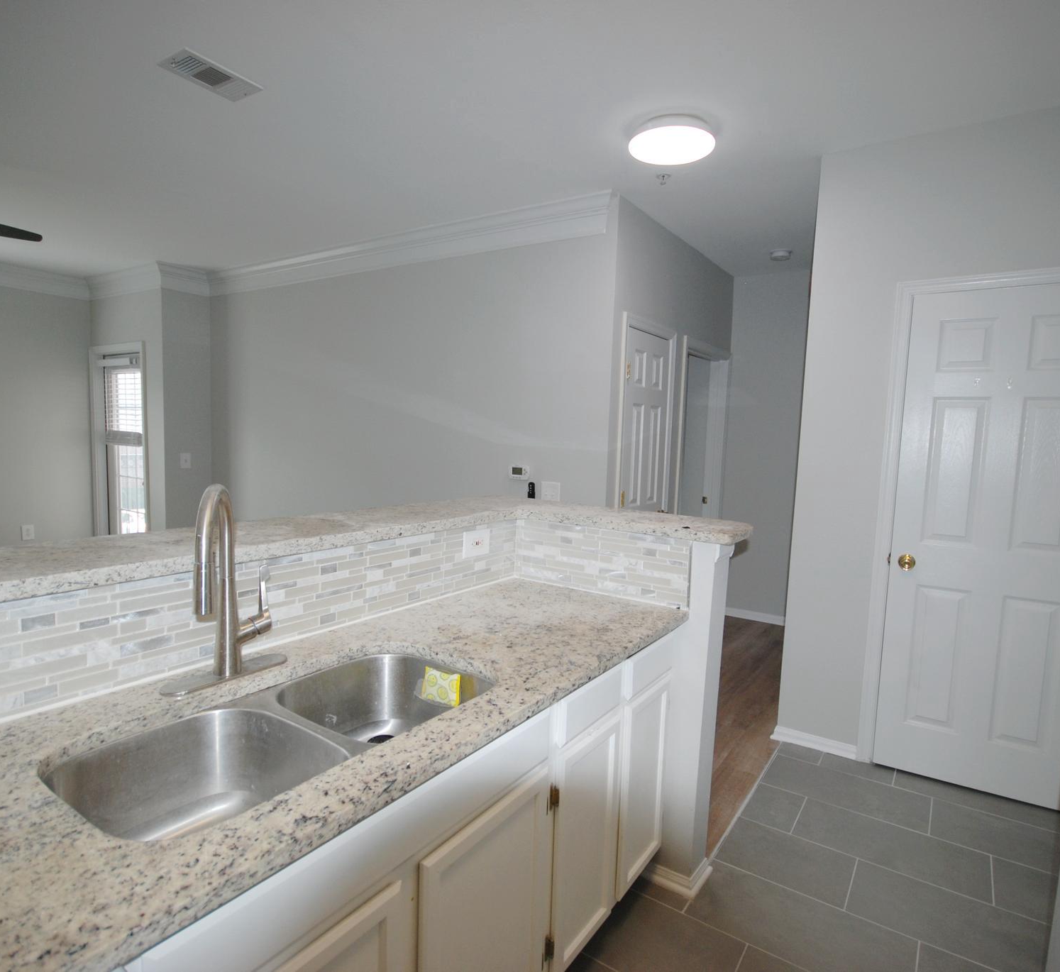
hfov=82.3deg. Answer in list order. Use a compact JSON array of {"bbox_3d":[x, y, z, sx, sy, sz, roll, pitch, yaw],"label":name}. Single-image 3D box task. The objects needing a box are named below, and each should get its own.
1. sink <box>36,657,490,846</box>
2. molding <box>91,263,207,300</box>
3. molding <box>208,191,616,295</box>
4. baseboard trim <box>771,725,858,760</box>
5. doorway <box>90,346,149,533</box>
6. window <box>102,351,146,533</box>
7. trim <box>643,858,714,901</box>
[{"bbox_3d":[-0.402,0.531,1.121,0.405,0.205,0.765,5,6,35],"label":"sink"},{"bbox_3d":[-3.471,-1.803,5.474,1.360,0.170,0.460,5,6,32],"label":"molding"},{"bbox_3d":[-1.176,-1.625,4.276,3.850,0.170,0.105,5,6,31],"label":"molding"},{"bbox_3d":[1.339,1.206,2.864,0.380,0.072,0.022,5,6,32],"label":"baseboard trim"},{"bbox_3d":[-3.812,-0.235,5.711,1.040,2.130,0.130,5,6,32],"label":"doorway"},{"bbox_3d":[-3.793,-0.271,5.726,0.880,1.880,0.070,5,6,32],"label":"window"},{"bbox_3d":[0.497,1.252,2.016,0.170,0.065,0.165,5,6,35],"label":"trim"}]

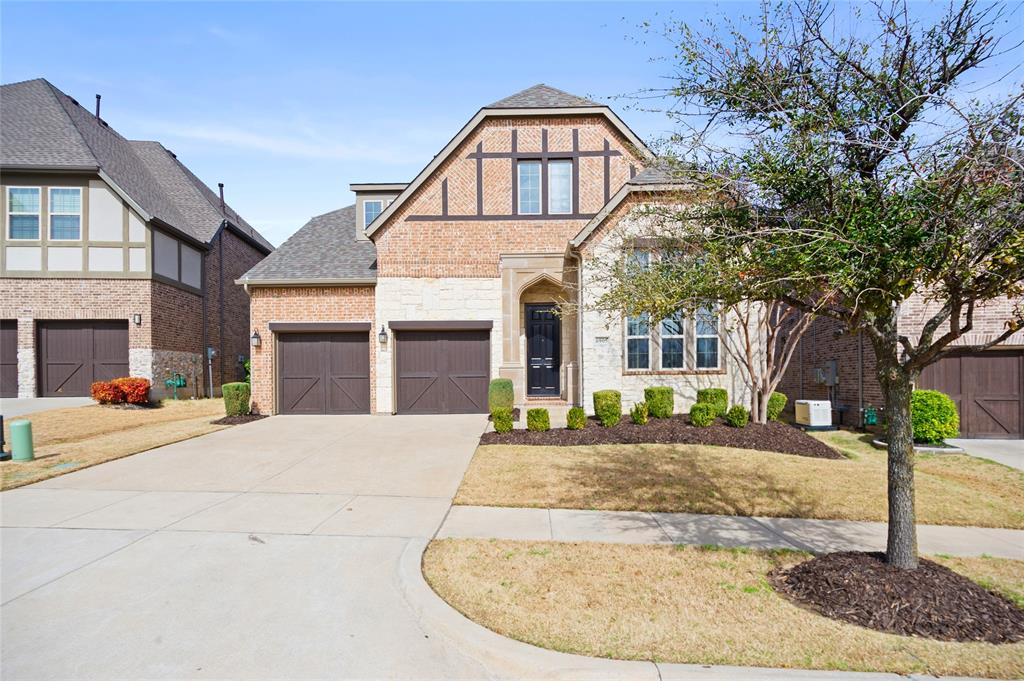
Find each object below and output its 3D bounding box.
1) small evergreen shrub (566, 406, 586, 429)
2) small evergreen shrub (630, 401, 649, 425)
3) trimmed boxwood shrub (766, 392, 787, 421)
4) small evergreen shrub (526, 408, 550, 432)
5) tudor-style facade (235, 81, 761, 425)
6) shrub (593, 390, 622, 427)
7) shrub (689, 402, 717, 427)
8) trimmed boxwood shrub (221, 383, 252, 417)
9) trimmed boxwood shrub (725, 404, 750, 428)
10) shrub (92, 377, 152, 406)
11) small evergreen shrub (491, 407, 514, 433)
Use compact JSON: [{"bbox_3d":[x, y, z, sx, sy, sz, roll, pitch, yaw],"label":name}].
[{"bbox_3d":[1.394,1.681,10.400,0.420,0.489,0.430,0,0,2],"label":"small evergreen shrub"},{"bbox_3d":[2.731,1.553,10.350,0.386,0.504,0.400,0,0,2],"label":"small evergreen shrub"},{"bbox_3d":[5.955,1.489,10.900,0.496,0.619,0.520,0,0,2],"label":"trimmed boxwood shrub"},{"bbox_3d":[0.574,1.714,10.400,0.501,0.491,0.500,0,0,2],"label":"small evergreen shrub"},{"bbox_3d":[-0.250,-2.600,17.600,12.800,9.100,13.600,0,0,2],"label":"tudor-style facade"},{"bbox_3d":[2.055,1.469,10.400,0.624,0.770,0.660,0,0,2],"label":"shrub"},{"bbox_3d":[4.052,1.580,10.250,0.573,0.499,0.560,0,0,2],"label":"shrub"},{"bbox_3d":[-6.934,1.484,12.150,0.717,0.838,0.700,0,0,2],"label":"trimmed boxwood shrub"},{"bbox_3d":[4.760,1.607,10.200,0.507,0.482,0.500,0,0,2],"label":"trimmed boxwood shrub"},{"bbox_3d":[-9.919,1.274,12.250,1.508,0.683,0.900,0,0,2],"label":"shrub"},{"bbox_3d":[-0.181,1.684,10.300,0.469,0.543,0.480,0,0,2],"label":"small evergreen shrub"}]

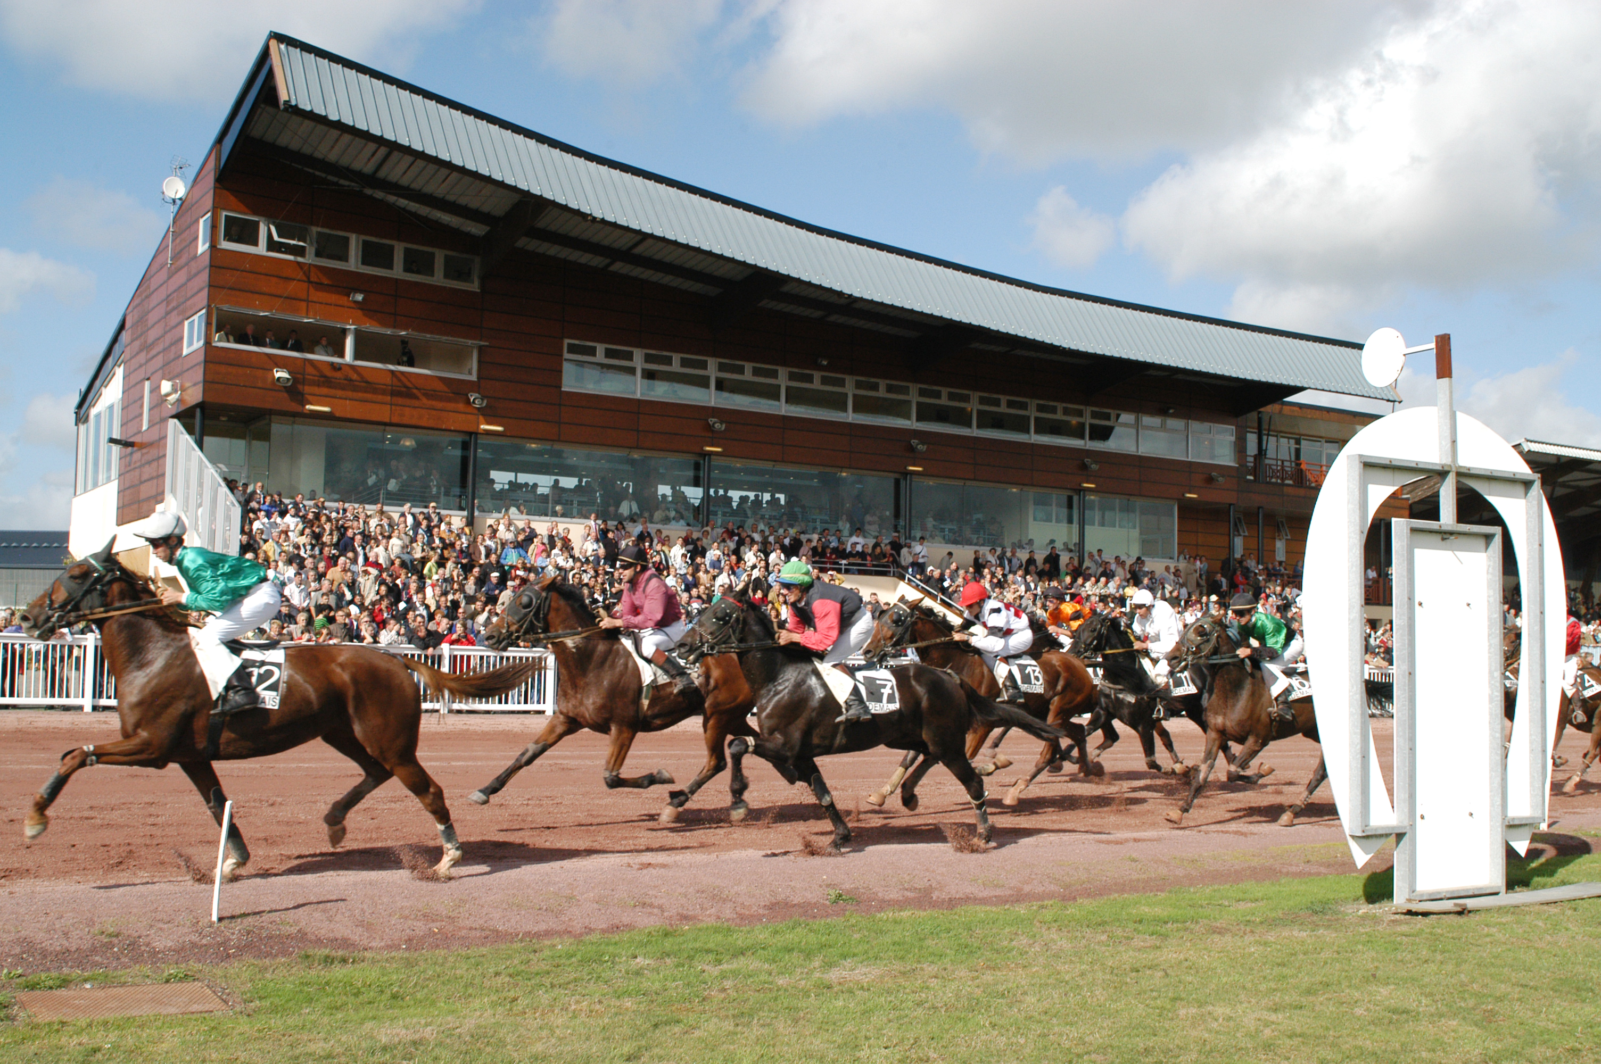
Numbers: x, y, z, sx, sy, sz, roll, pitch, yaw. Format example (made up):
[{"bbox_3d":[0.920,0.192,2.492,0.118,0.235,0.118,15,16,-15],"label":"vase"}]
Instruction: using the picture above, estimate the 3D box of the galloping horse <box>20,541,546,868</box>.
[{"bbox_3d":[-3.239,1.125,10.300,3.105,2.057,0.620,4,-5,-33],"label":"galloping horse"}]

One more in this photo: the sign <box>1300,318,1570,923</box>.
[{"bbox_3d":[3.897,0.480,9.670,2.380,3.420,0.220,4,-6,-30],"label":"sign"}]

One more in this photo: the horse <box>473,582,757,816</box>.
[{"bbox_3d":[-1.382,1.400,13.493,2.750,1.996,0.620,4,-5,-33],"label":"horse"}]

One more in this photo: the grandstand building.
[{"bbox_3d":[-1.769,-2.257,57.624,41.500,15.800,24.000,4,-6,-32],"label":"grandstand building"}]

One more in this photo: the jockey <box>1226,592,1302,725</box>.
[{"bbox_3d":[4.054,1.104,13.962,0.800,1.160,0.520,3,-5,-27],"label":"jockey"}]

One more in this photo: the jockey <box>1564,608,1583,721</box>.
[{"bbox_3d":[8.481,1.457,17.922,0.850,1.355,0.600,4,-5,-33],"label":"jockey"}]

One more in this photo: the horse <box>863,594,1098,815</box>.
[{"bbox_3d":[1.823,1.630,15.141,2.800,1.928,0.620,4,-5,-33],"label":"horse"}]

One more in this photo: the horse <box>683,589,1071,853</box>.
[{"bbox_3d":[0.600,1.403,11.734,3.050,1.810,0.630,3,-5,-27],"label":"horse"}]

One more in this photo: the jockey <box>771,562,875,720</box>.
[{"bbox_3d":[0.187,0.868,12.669,0.800,1.278,0.600,4,-5,-33],"label":"jockey"}]

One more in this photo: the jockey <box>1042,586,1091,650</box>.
[{"bbox_3d":[2.973,1.200,17.866,0.780,1.180,0.520,3,-5,-27],"label":"jockey"}]

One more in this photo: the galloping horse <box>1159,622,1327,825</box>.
[{"bbox_3d":[4.421,1.680,14.272,2.700,1.810,0.620,3,-5,-27],"label":"galloping horse"}]

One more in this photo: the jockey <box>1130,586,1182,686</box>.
[{"bbox_3d":[3.760,1.246,16.960,0.700,1.300,0.520,3,-5,-27],"label":"jockey"}]

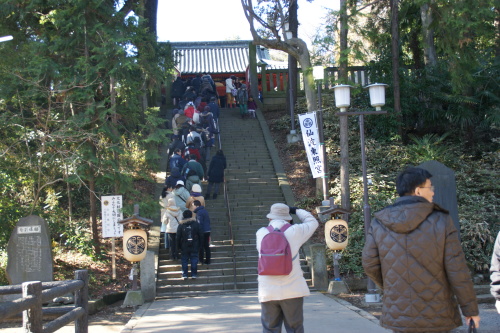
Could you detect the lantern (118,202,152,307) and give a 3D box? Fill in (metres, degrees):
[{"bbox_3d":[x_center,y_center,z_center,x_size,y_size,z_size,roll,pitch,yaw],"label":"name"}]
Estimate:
[{"bbox_3d":[-2.396,1.833,13.016,0.700,2.085,0.540,-1,-7,-9],"label":"lantern"}]

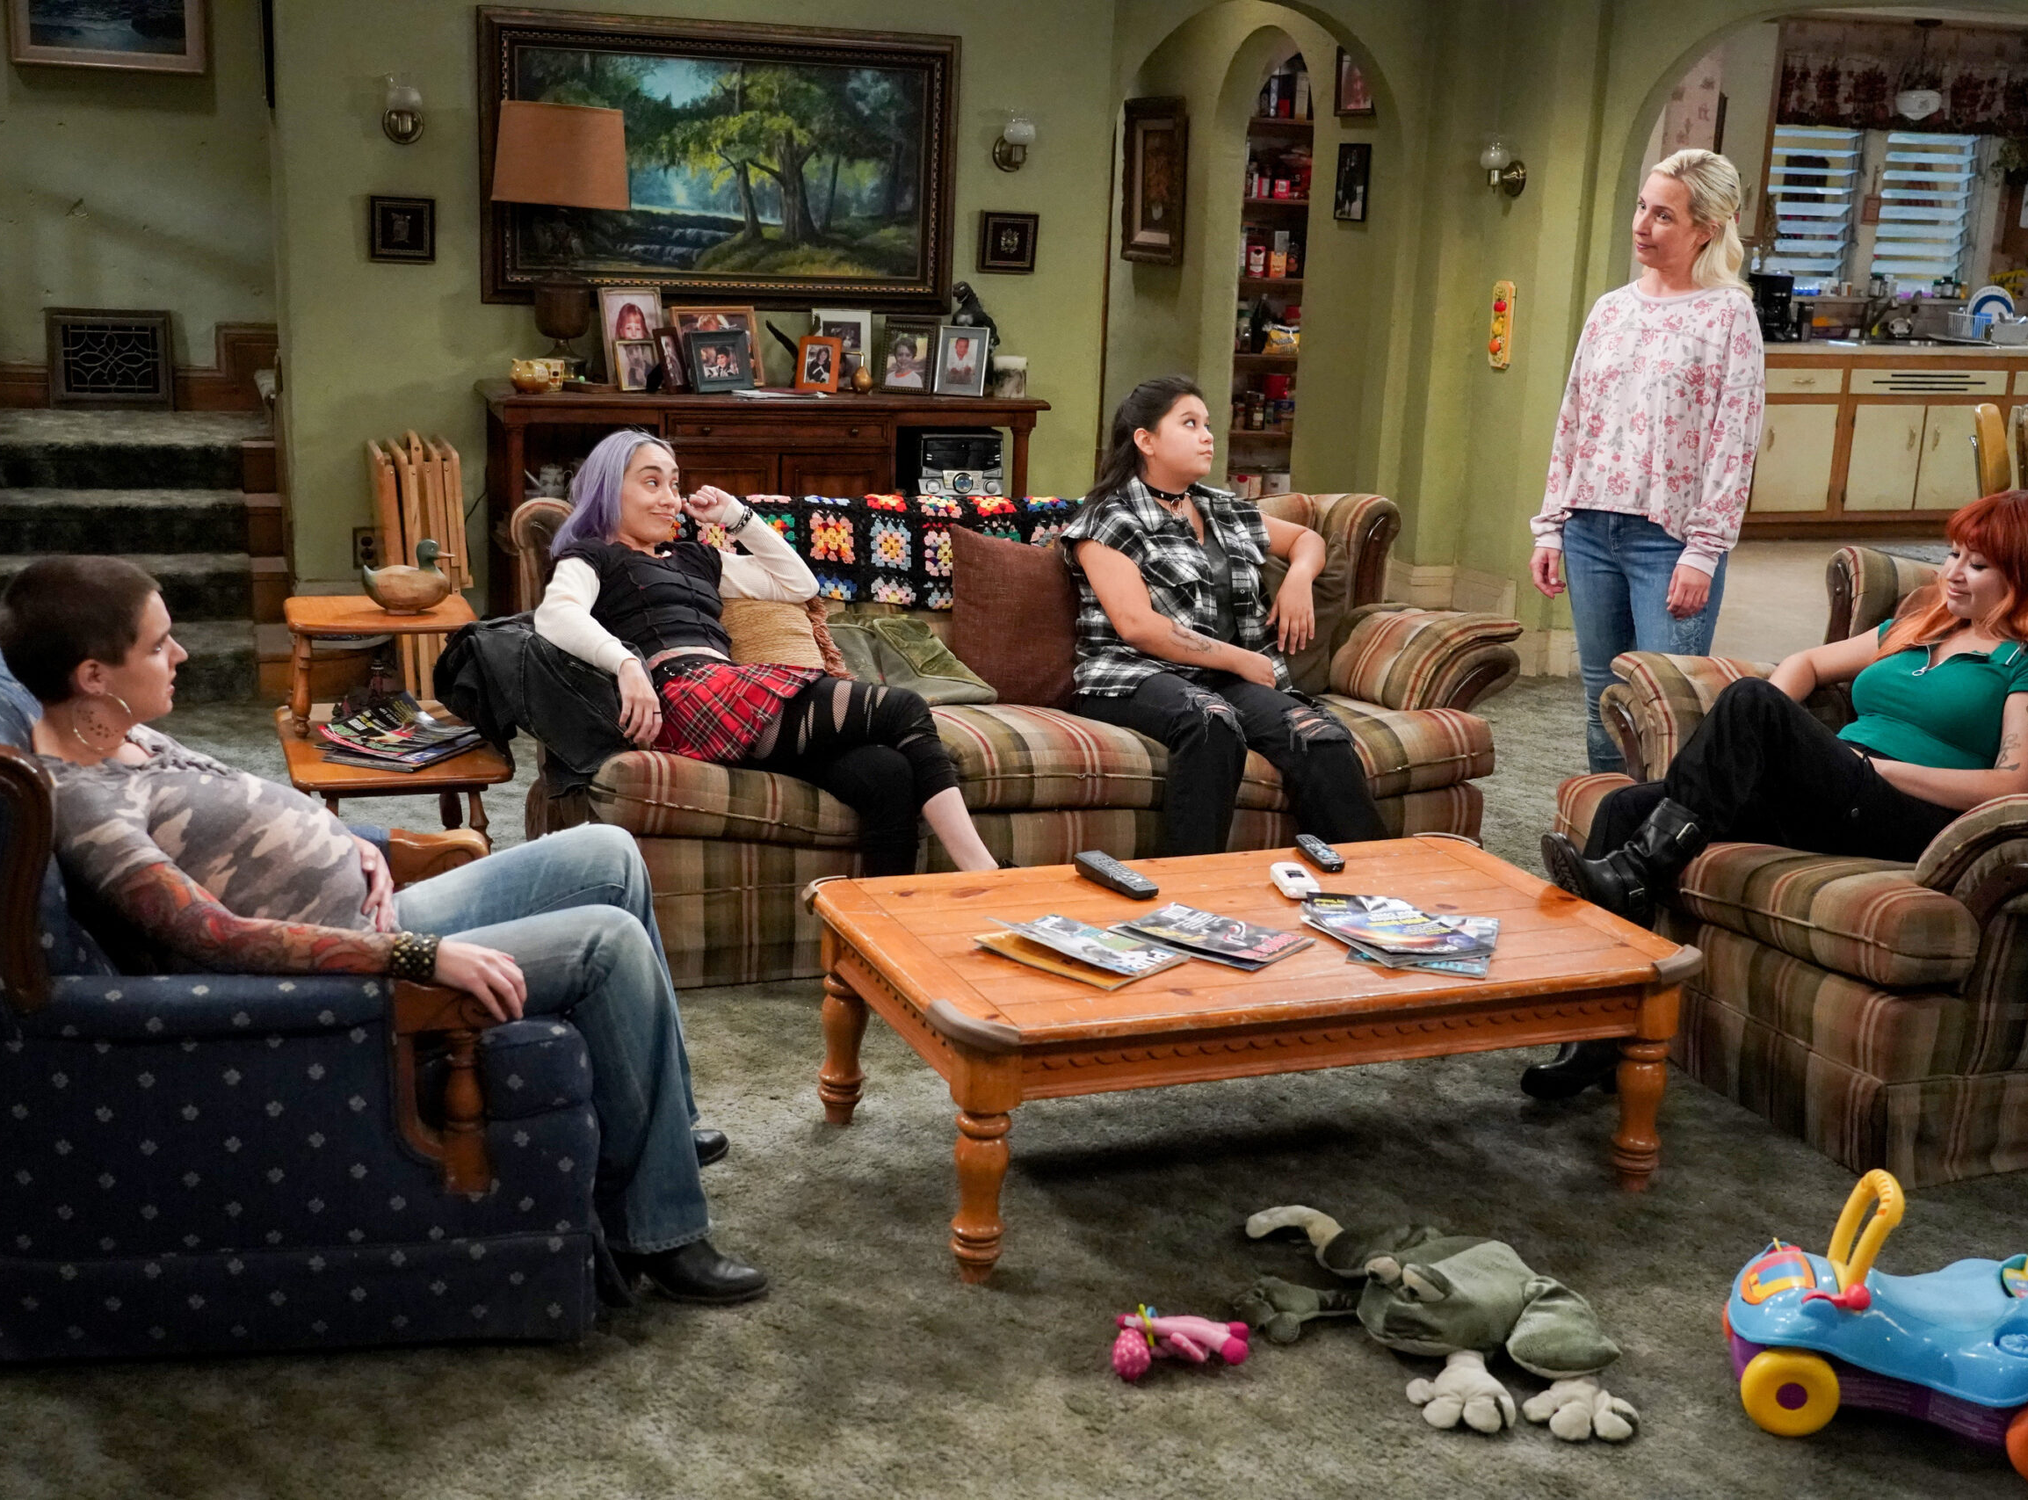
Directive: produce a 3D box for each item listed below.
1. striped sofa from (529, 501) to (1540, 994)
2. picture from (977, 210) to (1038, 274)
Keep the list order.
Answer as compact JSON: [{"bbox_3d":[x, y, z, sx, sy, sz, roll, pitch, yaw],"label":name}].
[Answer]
[{"bbox_3d":[0.009,-0.104,4.822,2.230,0.820,0.950,-3,14,-21],"label":"striped sofa"},{"bbox_3d":[-0.024,-1.744,7.745,0.210,0.200,0.025,-3,14,-21],"label":"picture"}]

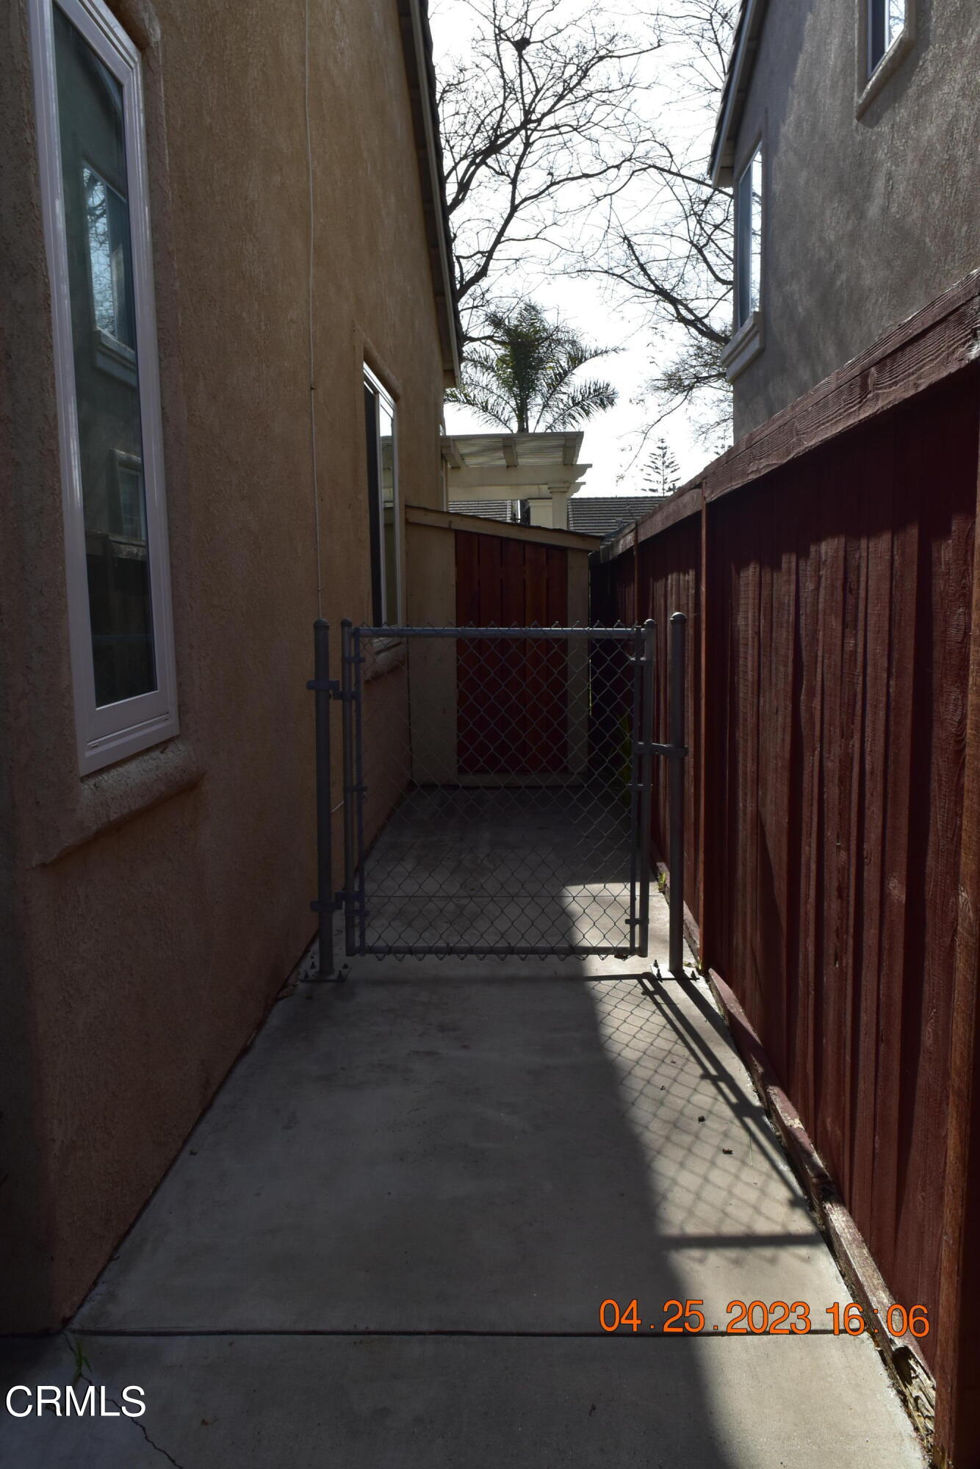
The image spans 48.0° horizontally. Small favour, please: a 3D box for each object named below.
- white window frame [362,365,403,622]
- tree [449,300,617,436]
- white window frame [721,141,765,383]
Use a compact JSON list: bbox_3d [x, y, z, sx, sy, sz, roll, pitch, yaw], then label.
[{"bbox_3d":[-0.710,-1.422,7.232,0.100,1.690,1.670,-1,8,2],"label":"white window frame"},{"bbox_3d":[0.657,-4.682,20.554,3.900,7.000,3.900,-1,8,2],"label":"tree"},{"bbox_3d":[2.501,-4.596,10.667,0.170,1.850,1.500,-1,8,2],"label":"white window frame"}]

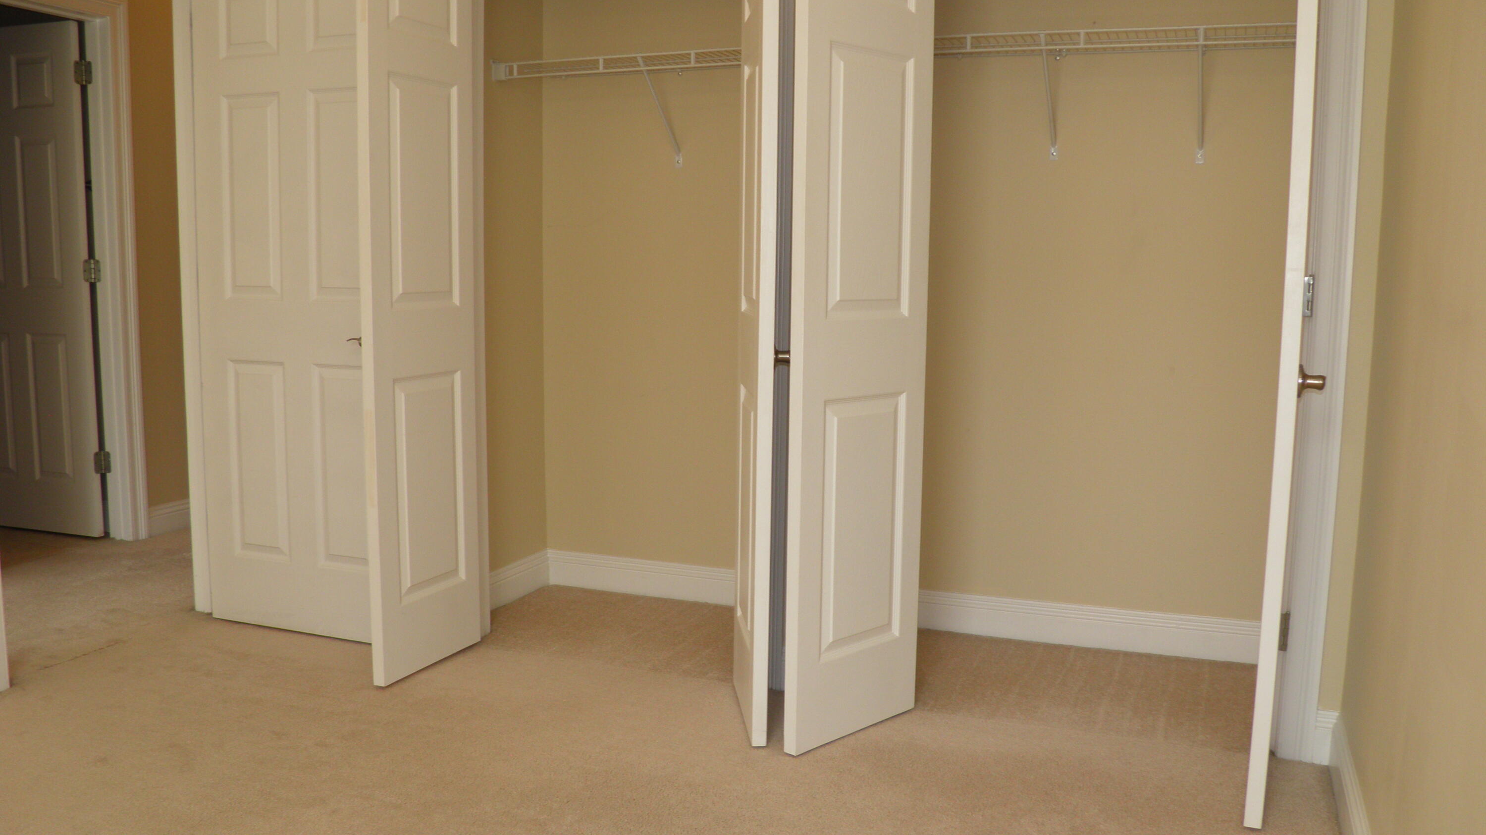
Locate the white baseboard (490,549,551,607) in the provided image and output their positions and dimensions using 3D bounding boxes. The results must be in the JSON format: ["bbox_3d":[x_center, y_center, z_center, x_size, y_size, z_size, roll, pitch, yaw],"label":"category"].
[{"bbox_3d":[-0.764,0.550,4.041,0.018,0.126,0.430,3,7,22],"label":"white baseboard"}]

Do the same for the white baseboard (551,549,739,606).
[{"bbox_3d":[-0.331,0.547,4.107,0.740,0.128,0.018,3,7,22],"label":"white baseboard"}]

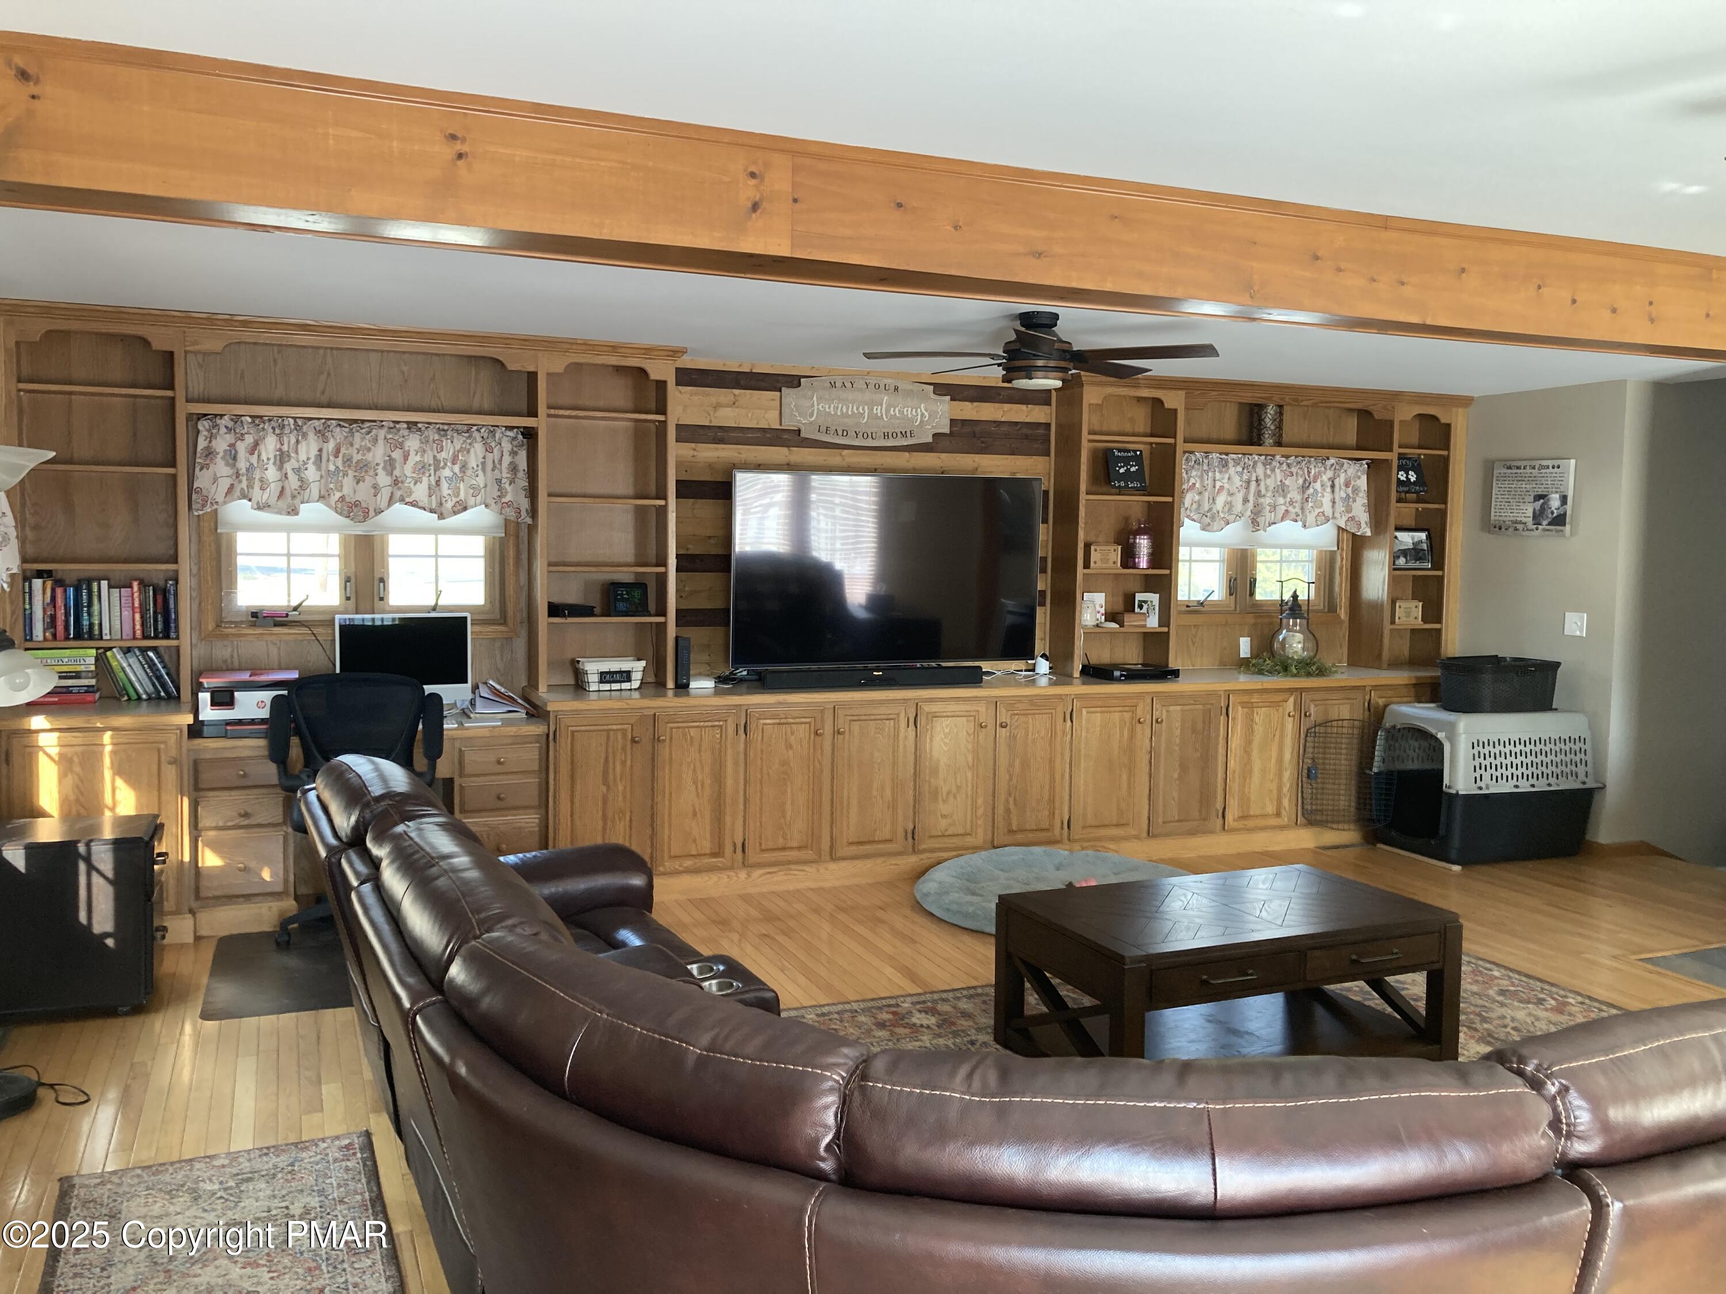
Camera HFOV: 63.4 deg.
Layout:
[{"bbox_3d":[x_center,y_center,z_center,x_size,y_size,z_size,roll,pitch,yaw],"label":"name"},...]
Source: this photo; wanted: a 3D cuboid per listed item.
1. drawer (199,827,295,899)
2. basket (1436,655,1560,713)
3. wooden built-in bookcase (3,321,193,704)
[{"bbox_3d":[-2.513,0.844,5.672,0.330,0.265,0.370,-1,5,-22],"label":"drawer"},{"bbox_3d":[3.384,0.202,7.434,0.510,0.255,0.360,-1,5,-20],"label":"basket"},{"bbox_3d":[-2.978,-0.509,5.487,0.610,1.442,0.261,-1,5,-22],"label":"wooden built-in bookcase"}]

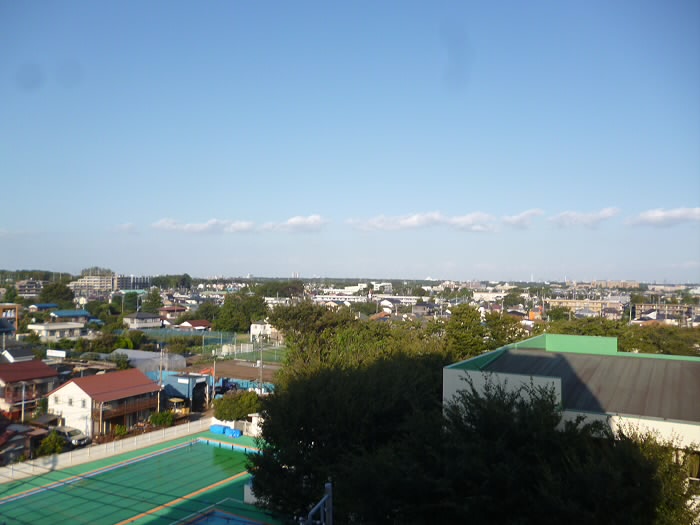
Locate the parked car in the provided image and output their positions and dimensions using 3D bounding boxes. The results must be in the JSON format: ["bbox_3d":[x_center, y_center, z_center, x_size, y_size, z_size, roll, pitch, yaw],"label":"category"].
[{"bbox_3d":[-33.969,21.014,68.148,4.500,1.600,1.720,-1,-2,29],"label":"parked car"}]

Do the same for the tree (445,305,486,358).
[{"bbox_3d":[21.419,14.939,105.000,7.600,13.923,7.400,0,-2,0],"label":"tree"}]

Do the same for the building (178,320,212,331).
[{"bbox_3d":[-53.582,23.530,197.000,7.500,6.000,10.000,-1,-2,33],"label":"building"}]

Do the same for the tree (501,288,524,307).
[{"bbox_3d":[122.726,26.042,425.000,16.000,13.500,14.000,-1,-2,16],"label":"tree"}]

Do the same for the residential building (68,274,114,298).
[{"bbox_3d":[-252.017,25.347,552.000,41.000,23.500,12.000,0,-2,3],"label":"residential building"}]

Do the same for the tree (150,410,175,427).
[{"bbox_3d":[-25.633,21.359,77.405,3.000,2.000,2.200,1,-2,-24],"label":"tree"}]

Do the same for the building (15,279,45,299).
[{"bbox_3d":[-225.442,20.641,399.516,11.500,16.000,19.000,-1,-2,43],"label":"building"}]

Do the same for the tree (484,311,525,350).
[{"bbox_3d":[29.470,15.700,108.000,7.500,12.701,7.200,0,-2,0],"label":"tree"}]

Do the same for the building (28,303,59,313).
[{"bbox_3d":[-178.347,27.123,330.000,9.000,6.800,13.500,-1,-2,33],"label":"building"}]

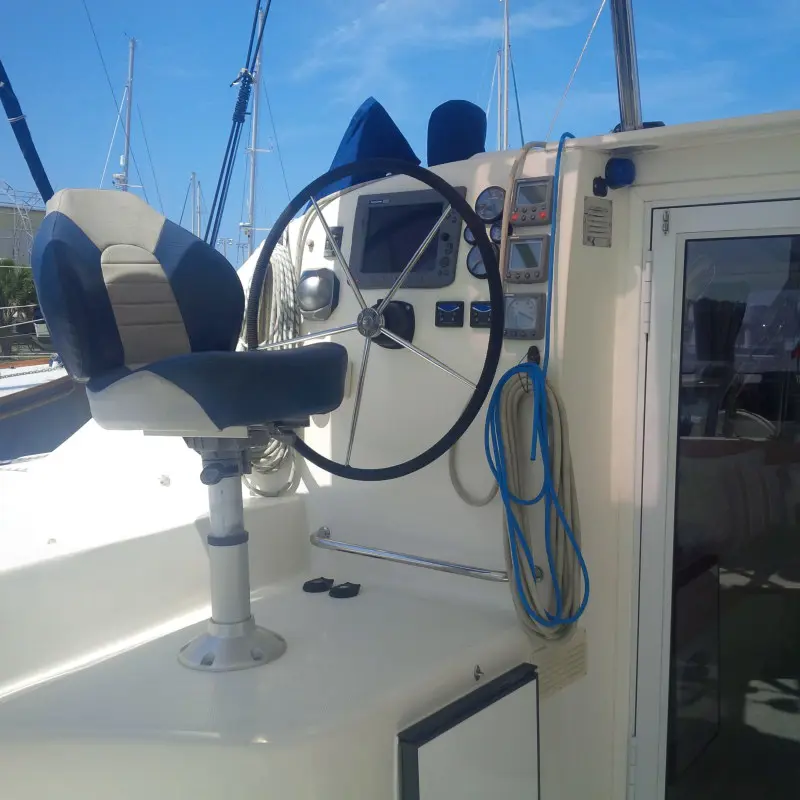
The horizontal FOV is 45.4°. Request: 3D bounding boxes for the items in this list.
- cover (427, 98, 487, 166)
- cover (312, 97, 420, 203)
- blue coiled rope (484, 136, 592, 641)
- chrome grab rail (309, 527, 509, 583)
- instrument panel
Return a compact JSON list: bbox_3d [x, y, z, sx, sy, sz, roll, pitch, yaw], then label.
[{"bbox_3d":[0.156,-0.728,2.620,0.165,0.200,0.165,0,5,0],"label":"cover"},{"bbox_3d":[-0.100,-0.721,2.760,0.280,0.310,0.220,4,6,37],"label":"cover"},{"bbox_3d":[0.312,-0.040,2.170,0.240,1.100,0.120,4,6,37],"label":"blue coiled rope"},{"bbox_3d":[0.040,0.383,2.323,0.660,0.040,0.068,4,6,37],"label":"chrome grab rail"},{"bbox_3d":[0.035,-0.362,2.467,0.770,0.420,0.090,4,-5,37],"label":"instrument panel"}]

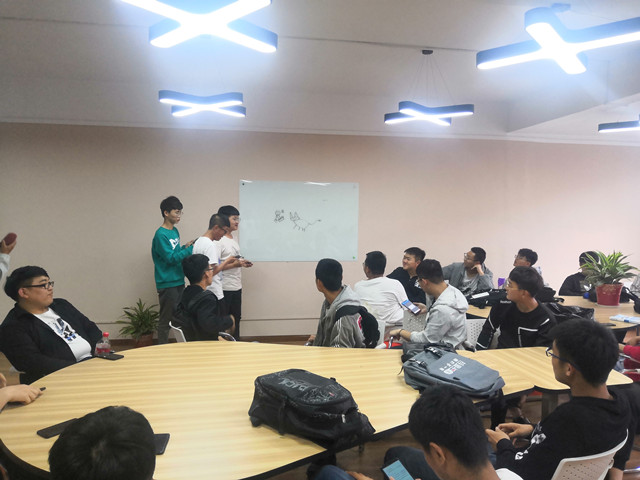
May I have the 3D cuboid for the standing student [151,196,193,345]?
[{"bbox_3d":[-1.404,0.438,4.850,0.400,1.730,0.450,2,3,21],"label":"standing student"}]

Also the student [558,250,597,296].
[{"bbox_3d":[2.911,0.734,5.332,0.560,1.210,0.780,1,3,9],"label":"student"}]

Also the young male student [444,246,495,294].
[{"bbox_3d":[1.405,0.733,4.794,0.550,1.290,0.720,2,3,21],"label":"young male student"}]

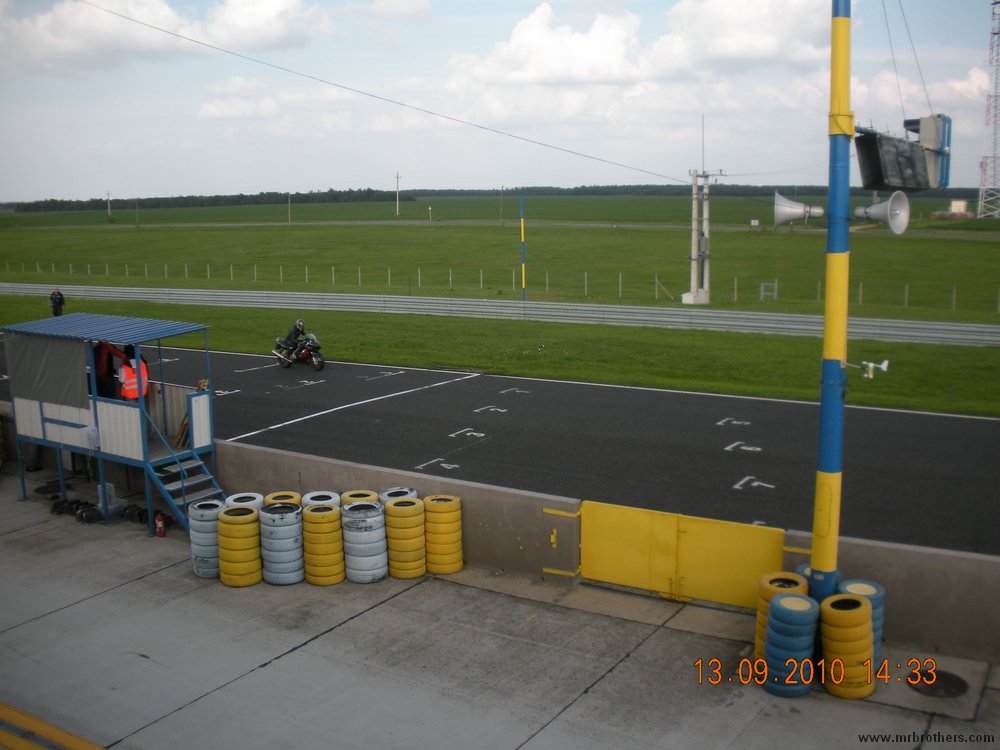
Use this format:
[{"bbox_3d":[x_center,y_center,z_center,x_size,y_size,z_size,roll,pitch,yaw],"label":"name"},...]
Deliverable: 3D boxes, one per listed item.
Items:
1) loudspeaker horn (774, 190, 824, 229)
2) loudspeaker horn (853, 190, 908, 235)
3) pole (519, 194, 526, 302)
[{"bbox_3d":[3.330,-1.826,11.225,0.540,0.440,0.440,2,10,16],"label":"loudspeaker horn"},{"bbox_3d":[3.978,-1.709,10.654,0.460,0.460,0.540,-8,12,-36],"label":"loudspeaker horn"},{"bbox_3d":[1.234,-6.404,52.898,0.180,6.200,0.180,-1,9,0],"label":"pole"}]

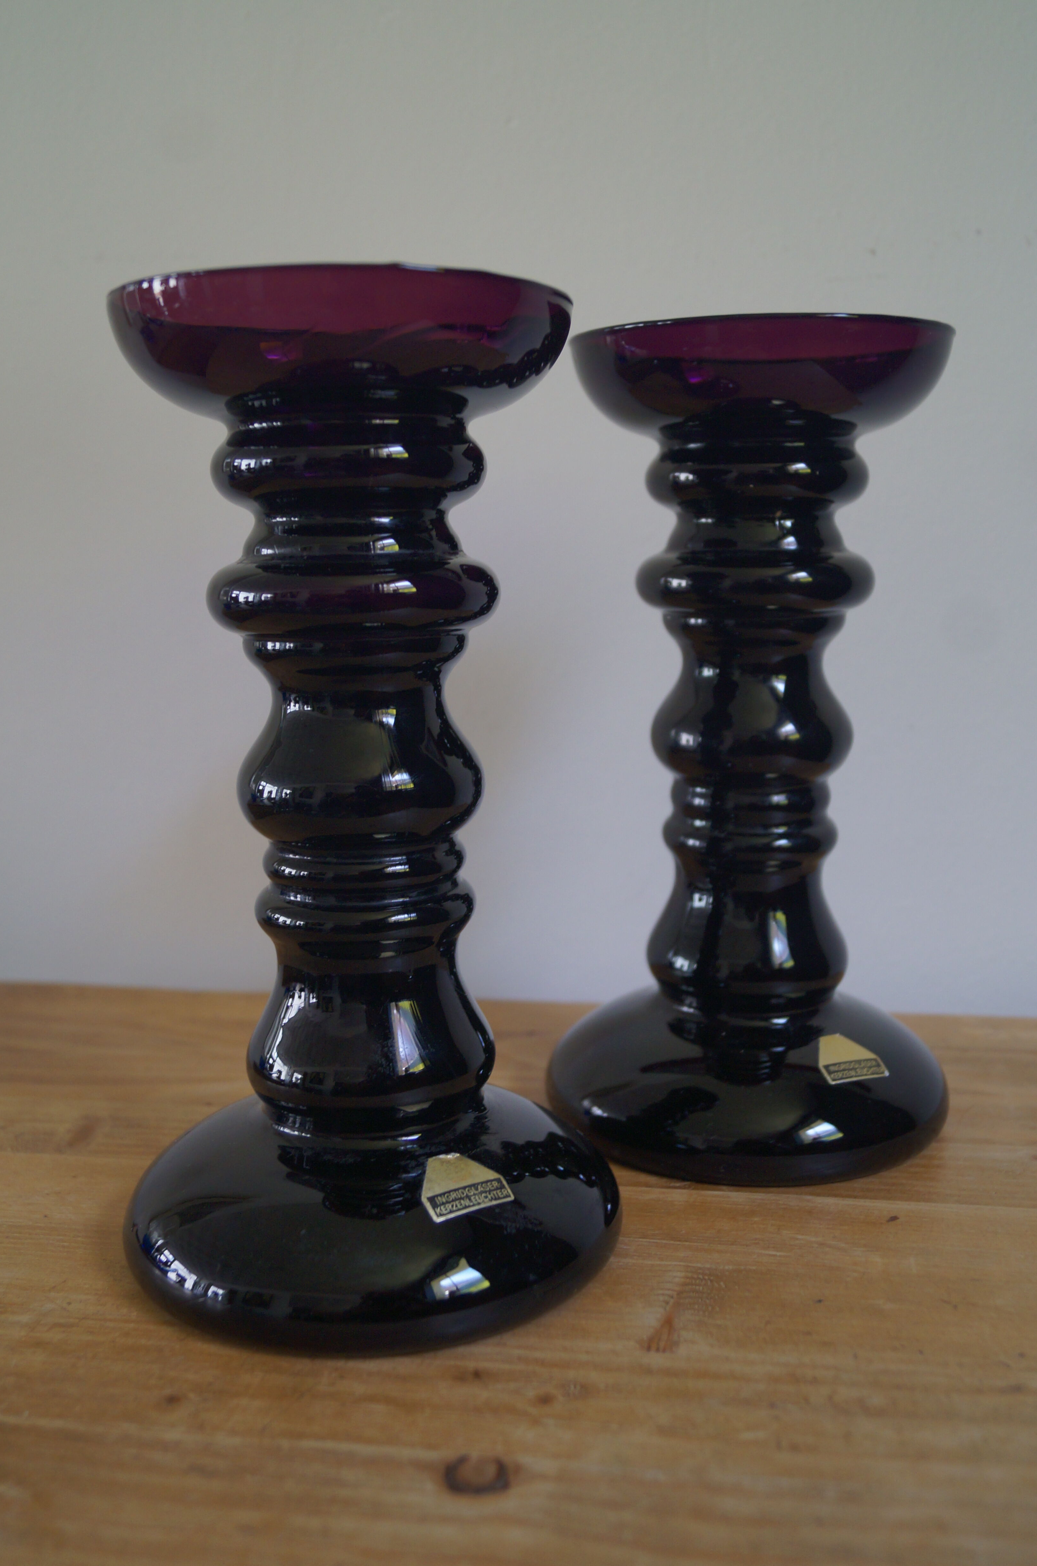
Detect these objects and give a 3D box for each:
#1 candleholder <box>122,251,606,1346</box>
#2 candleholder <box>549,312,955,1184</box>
[{"bbox_3d":[-0.037,0.008,0.375,0.121,0.239,0.121,-1,10,0],"label":"candleholder"},{"bbox_3d":[0.068,-0.008,0.458,0.120,0.239,0.120,-1,10,0],"label":"candleholder"}]

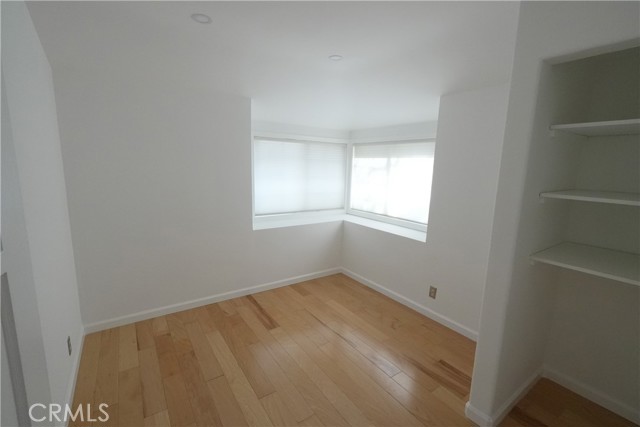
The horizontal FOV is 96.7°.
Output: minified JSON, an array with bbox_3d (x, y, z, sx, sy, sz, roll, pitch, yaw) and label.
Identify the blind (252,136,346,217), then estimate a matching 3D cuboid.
[{"bbox_3d":[-0.229,-0.528,4.130,1.550,1.037,0.040,-5,11,-34],"label":"blind"}]

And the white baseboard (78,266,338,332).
[{"bbox_3d":[-0.906,0.946,3.372,2.922,0.090,0.015,-5,11,-34],"label":"white baseboard"}]

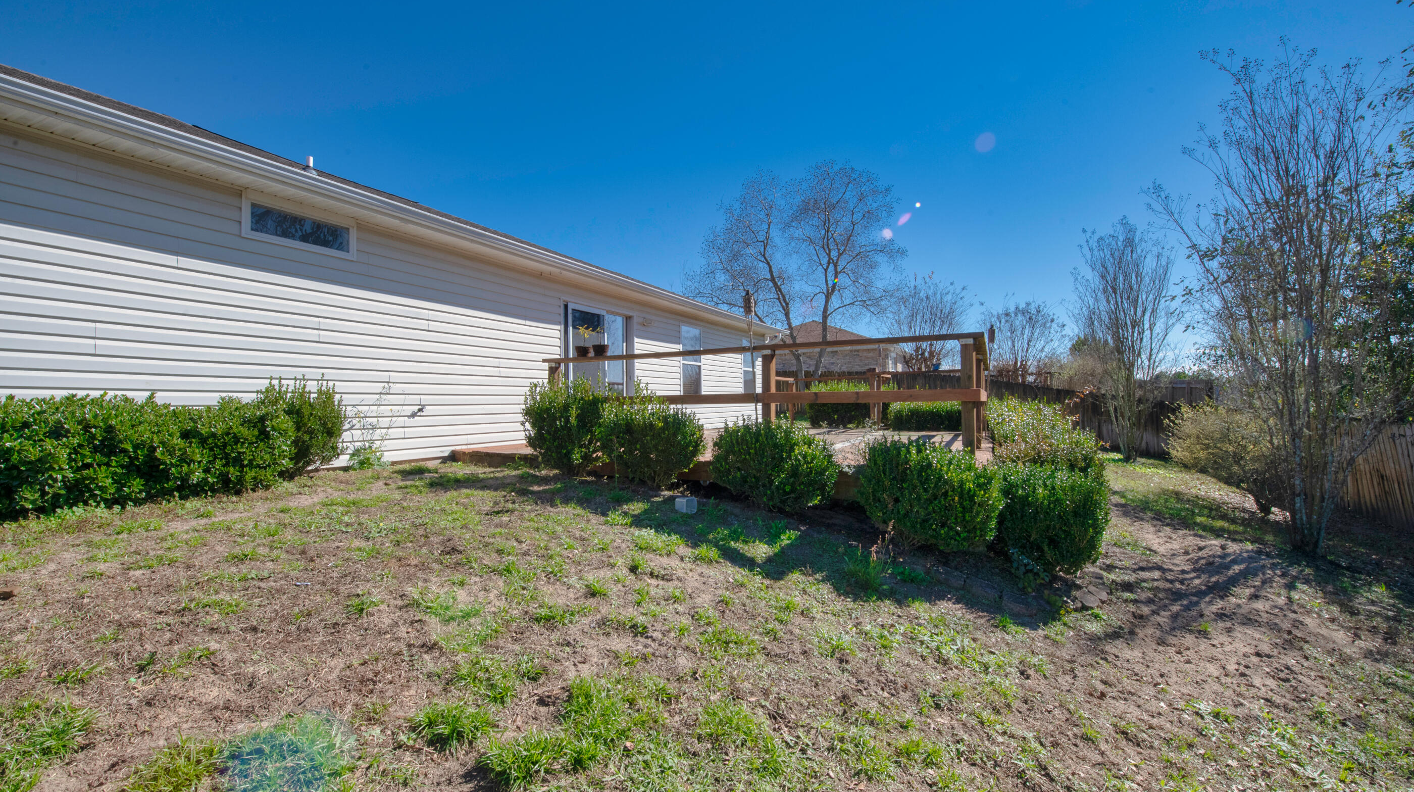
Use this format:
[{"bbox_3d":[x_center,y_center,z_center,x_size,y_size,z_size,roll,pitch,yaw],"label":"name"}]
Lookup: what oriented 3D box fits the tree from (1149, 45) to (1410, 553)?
[{"bbox_3d":[5.800,-0.950,5.750,2.050,5.100,2.050,-1,-1,28],"label":"tree"}]

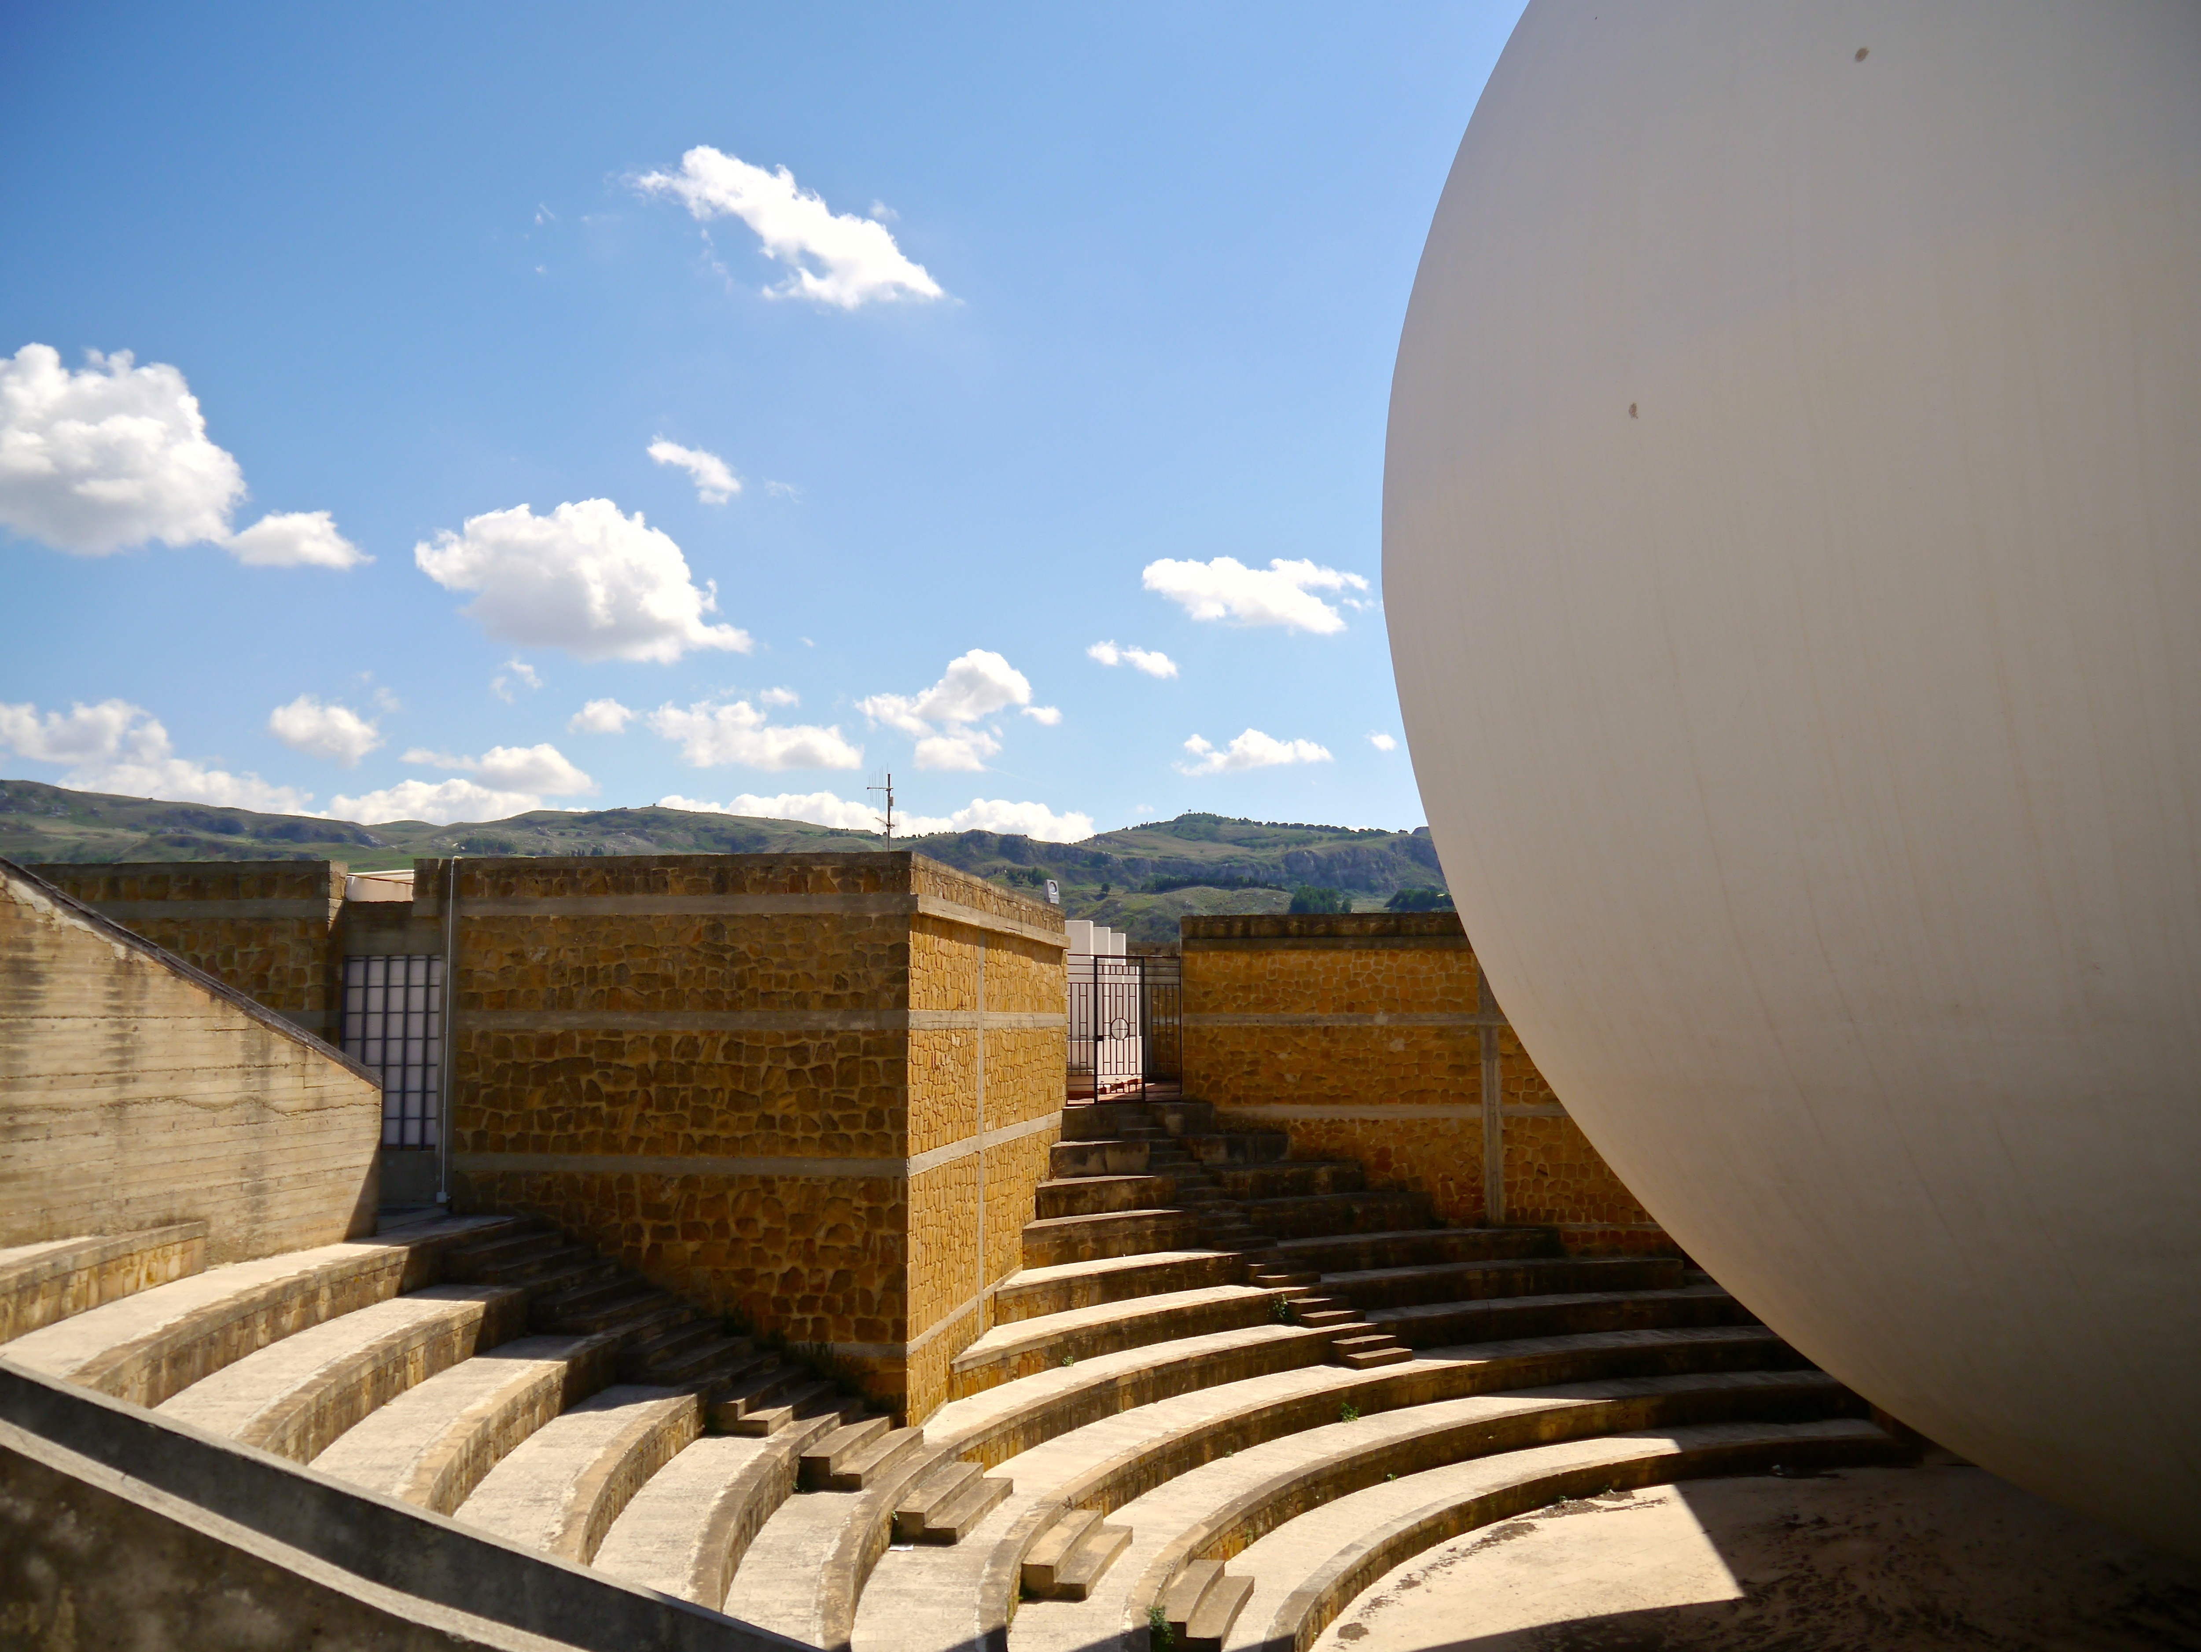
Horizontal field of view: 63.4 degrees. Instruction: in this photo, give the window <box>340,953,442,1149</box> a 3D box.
[{"bbox_3d":[-7.042,2.246,17.727,1.149,1.913,0.100,-1,-6,8],"label":"window"}]

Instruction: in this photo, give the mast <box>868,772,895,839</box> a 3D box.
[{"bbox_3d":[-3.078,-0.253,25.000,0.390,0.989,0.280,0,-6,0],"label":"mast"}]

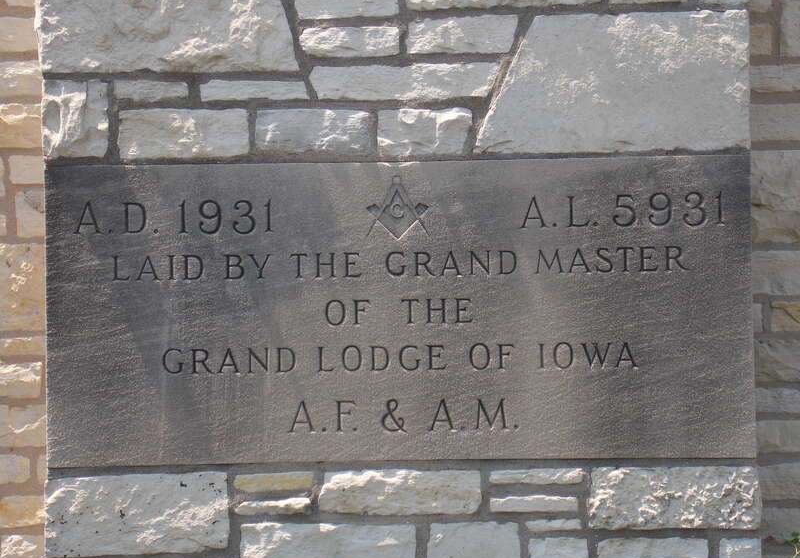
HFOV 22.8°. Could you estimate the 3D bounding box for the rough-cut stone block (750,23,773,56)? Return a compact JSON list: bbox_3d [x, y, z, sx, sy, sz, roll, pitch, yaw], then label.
[{"bbox_3d":[0.588,-0.391,3.296,0.045,0.051,0.070,-1,-2,0],"label":"rough-cut stone block"}]

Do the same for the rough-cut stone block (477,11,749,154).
[{"bbox_3d":[0.336,-0.307,3.210,0.433,0.220,0.150,-1,-2,0],"label":"rough-cut stone block"}]

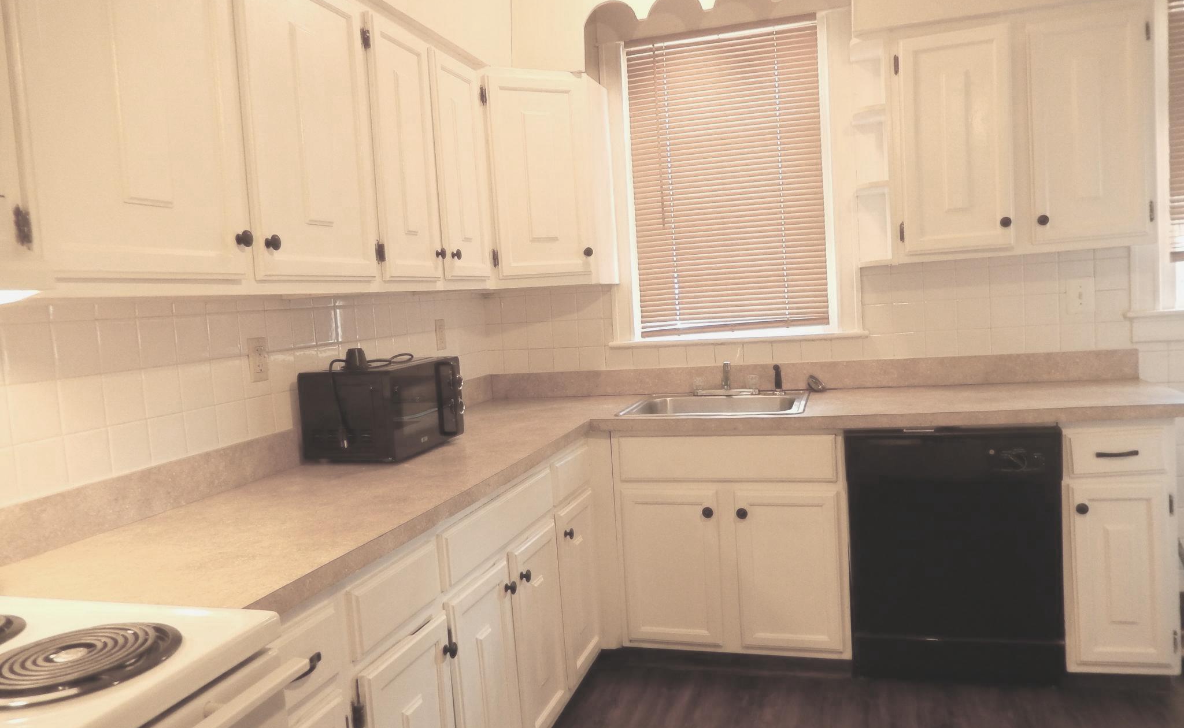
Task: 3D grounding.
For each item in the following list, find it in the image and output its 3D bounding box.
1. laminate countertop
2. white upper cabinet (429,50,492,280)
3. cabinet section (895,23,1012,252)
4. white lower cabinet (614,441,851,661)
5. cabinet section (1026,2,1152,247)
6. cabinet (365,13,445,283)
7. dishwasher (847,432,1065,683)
[{"bbox_3d":[0.415,0.230,2.146,2.440,0.045,2.420,-2,4,16],"label":"laminate countertop"},{"bbox_3d":[-0.564,-0.585,2.660,0.340,0.690,0.340,-2,4,16],"label":"white upper cabinet"},{"bbox_3d":[1.228,-0.731,2.928,0.330,0.703,0.310,-2,4,16],"label":"cabinet section"},{"bbox_3d":[0.525,0.557,3.078,0.755,0.765,0.615,-2,4,16],"label":"white lower cabinet"},{"bbox_3d":[1.591,-0.750,2.820,0.328,0.694,0.310,-2,4,16],"label":"cabinet section"},{"bbox_3d":[-0.657,-0.551,2.324,0.340,0.690,0.360,-2,4,16],"label":"cabinet"},{"bbox_3d":[1.181,0.571,2.890,0.605,0.830,0.605,-2,4,16],"label":"dishwasher"}]

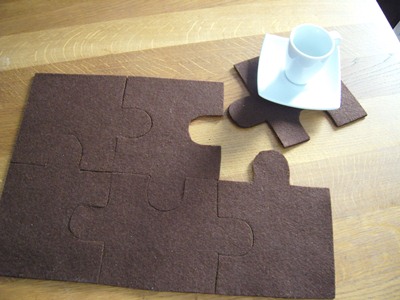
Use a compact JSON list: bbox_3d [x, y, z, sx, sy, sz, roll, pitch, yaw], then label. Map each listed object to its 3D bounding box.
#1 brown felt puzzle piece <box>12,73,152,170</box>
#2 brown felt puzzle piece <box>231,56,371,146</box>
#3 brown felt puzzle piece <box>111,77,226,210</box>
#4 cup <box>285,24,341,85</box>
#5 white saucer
[{"bbox_3d":[-0.157,-0.041,0.553,0.182,0.006,0.145,4,67,1],"label":"brown felt puzzle piece"},{"bbox_3d":[0.124,-0.081,0.574,0.180,0.006,0.150,-22,69,-10],"label":"brown felt puzzle piece"},{"bbox_3d":[-0.043,-0.011,0.542,0.141,0.006,0.197,4,67,1],"label":"brown felt puzzle piece"},{"bbox_3d":[0.153,-0.130,0.549,0.072,0.069,0.059,-16,68,-7],"label":"cup"},{"bbox_3d":[0.147,-0.115,0.576,0.113,0.018,0.113,9,67,3],"label":"white saucer"}]

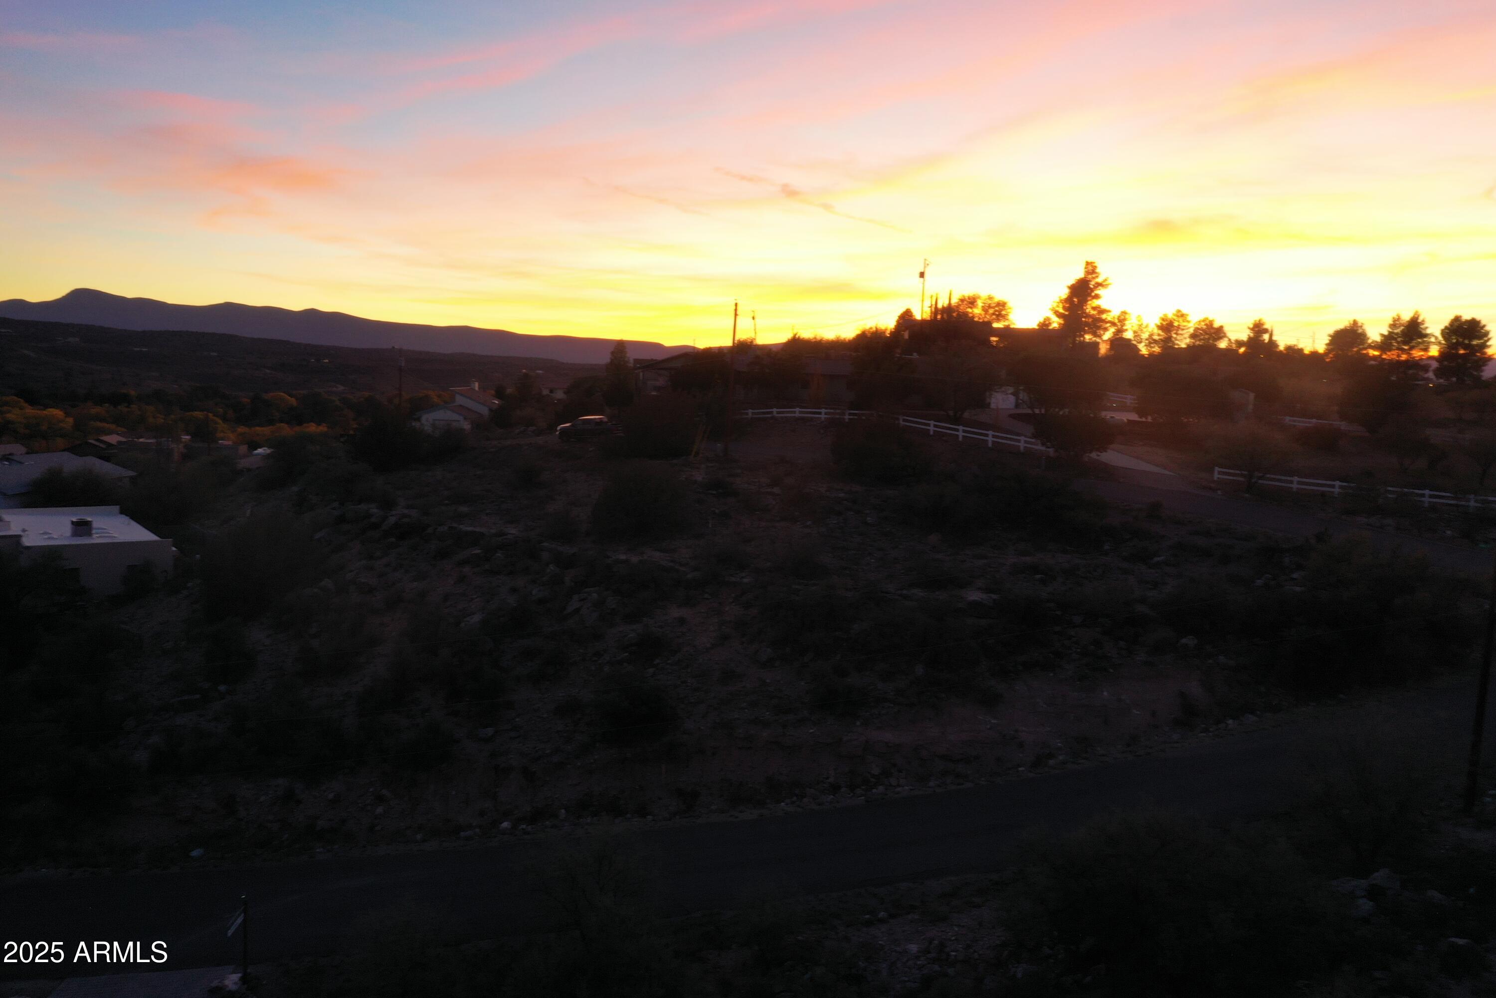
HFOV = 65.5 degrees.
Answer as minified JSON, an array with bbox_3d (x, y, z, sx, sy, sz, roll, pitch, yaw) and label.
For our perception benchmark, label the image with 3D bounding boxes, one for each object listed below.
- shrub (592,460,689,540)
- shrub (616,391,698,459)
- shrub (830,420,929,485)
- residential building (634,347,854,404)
[{"bbox_3d":[-5.232,0.141,56.000,4.530,3.580,4.300,2,6,0],"label":"shrub"},{"bbox_3d":[-6.268,-5.065,80.000,5.380,4.430,5.100,2,6,0],"label":"shrub"},{"bbox_3d":[7.911,-2.779,70.000,5.730,3.680,5.430,2,6,0],"label":"shrub"},{"bbox_3d":[-0.373,-11.238,106.000,19.500,5.000,11.500,2,6,0],"label":"residential building"}]

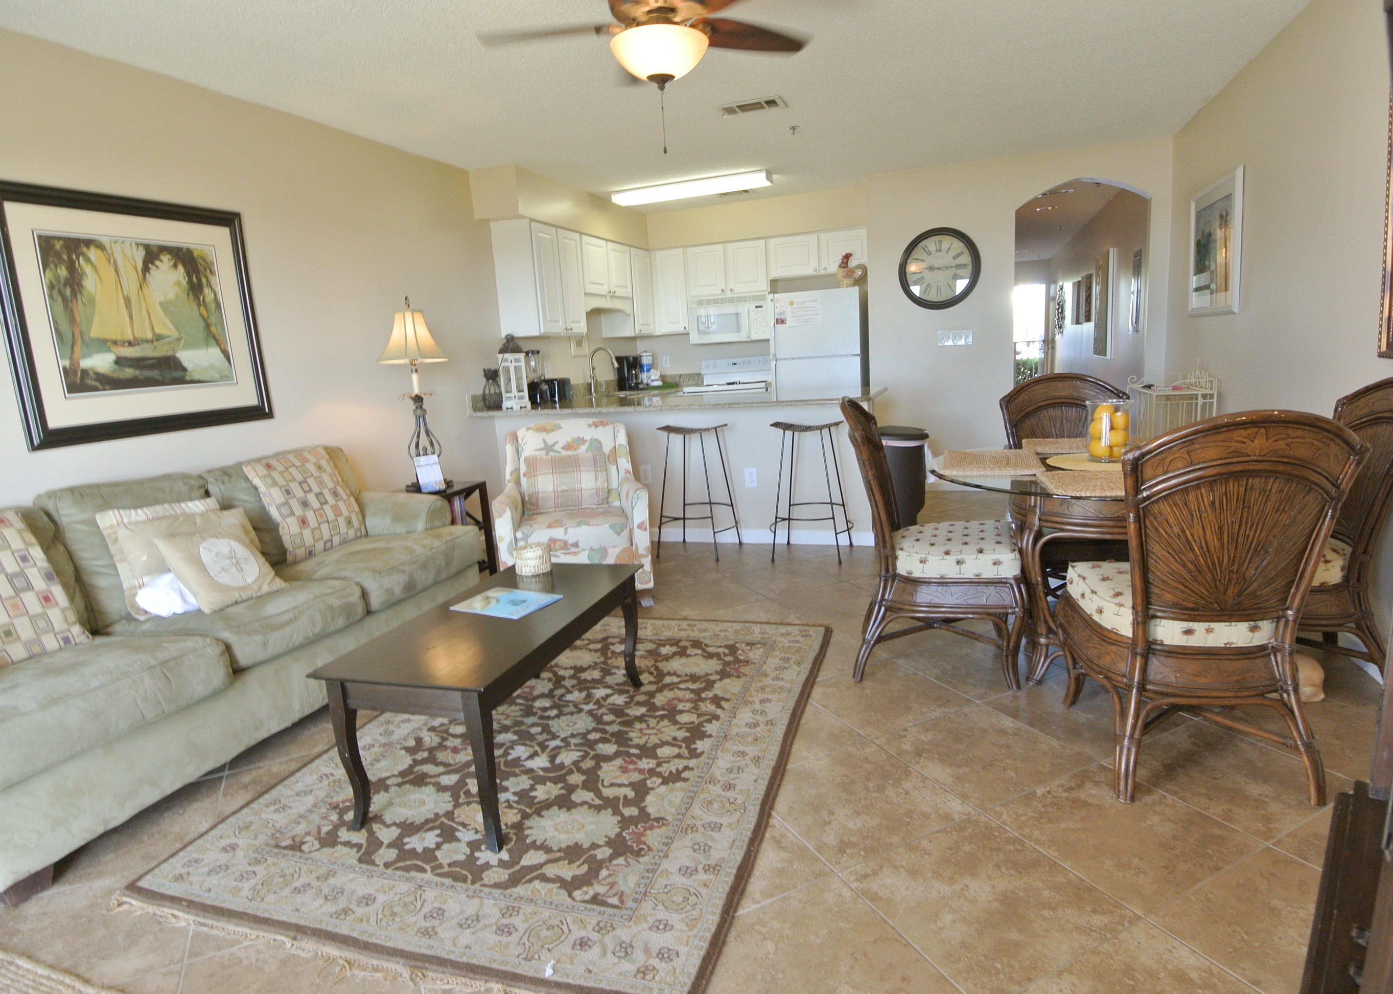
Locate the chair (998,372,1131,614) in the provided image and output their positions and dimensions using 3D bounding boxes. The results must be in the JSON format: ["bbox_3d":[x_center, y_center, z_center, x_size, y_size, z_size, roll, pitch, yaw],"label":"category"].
[{"bbox_3d":[1.592,0.015,3.164,0.496,1.016,0.593,1,12,25],"label":"chair"}]

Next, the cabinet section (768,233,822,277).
[{"bbox_3d":[0.891,-2.088,6.475,0.459,0.347,0.320,1,12,20],"label":"cabinet section"}]

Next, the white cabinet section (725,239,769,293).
[{"bbox_3d":[0.494,-2.046,6.630,0.392,0.440,0.320,1,12,20],"label":"white cabinet section"}]

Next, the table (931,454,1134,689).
[{"bbox_3d":[1.495,0.258,2.581,1.295,0.766,1.295,0,11,20],"label":"table"}]

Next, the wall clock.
[{"bbox_3d":[1.862,-1.749,5.665,0.600,0.610,0.055,0,12,20],"label":"wall clock"}]

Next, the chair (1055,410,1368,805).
[{"bbox_3d":[1.367,0.238,2.079,0.484,1.004,0.593,-2,11,12],"label":"chair"}]

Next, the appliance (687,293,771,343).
[{"bbox_3d":[0.354,-1.624,6.772,0.757,0.410,0.400,0,12,20],"label":"appliance"}]

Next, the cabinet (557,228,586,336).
[{"bbox_3d":[-1.067,-1.585,5.559,0.325,0.745,0.345,0,12,20],"label":"cabinet"}]

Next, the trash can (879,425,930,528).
[{"bbox_3d":[1.308,-0.097,4.756,0.363,0.696,0.363,0,11,20],"label":"trash can"}]

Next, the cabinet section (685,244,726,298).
[{"bbox_3d":[0.136,-2.049,6.760,0.370,0.440,0.320,1,12,20],"label":"cabinet section"}]

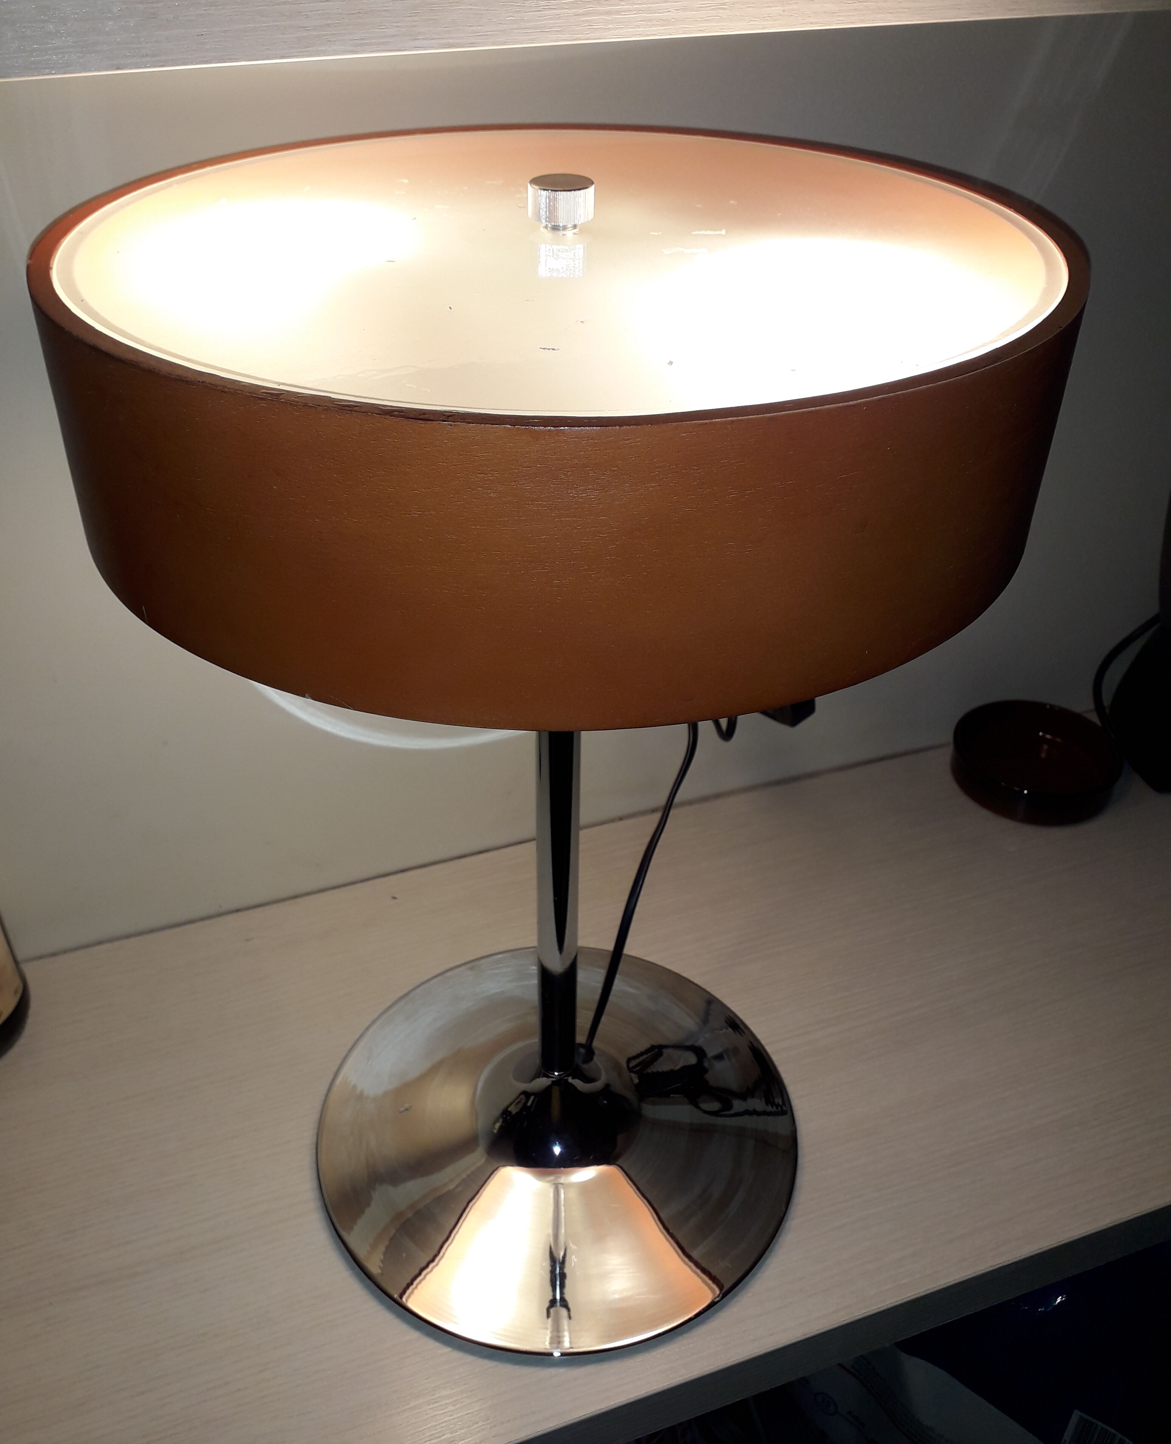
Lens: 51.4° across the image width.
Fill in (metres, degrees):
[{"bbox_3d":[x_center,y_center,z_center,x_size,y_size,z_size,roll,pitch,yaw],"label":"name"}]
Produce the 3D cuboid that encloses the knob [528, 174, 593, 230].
[{"bbox_3d":[-0.007,-0.146,0.345,0.018,0.012,0.018,1,36,0],"label":"knob"}]

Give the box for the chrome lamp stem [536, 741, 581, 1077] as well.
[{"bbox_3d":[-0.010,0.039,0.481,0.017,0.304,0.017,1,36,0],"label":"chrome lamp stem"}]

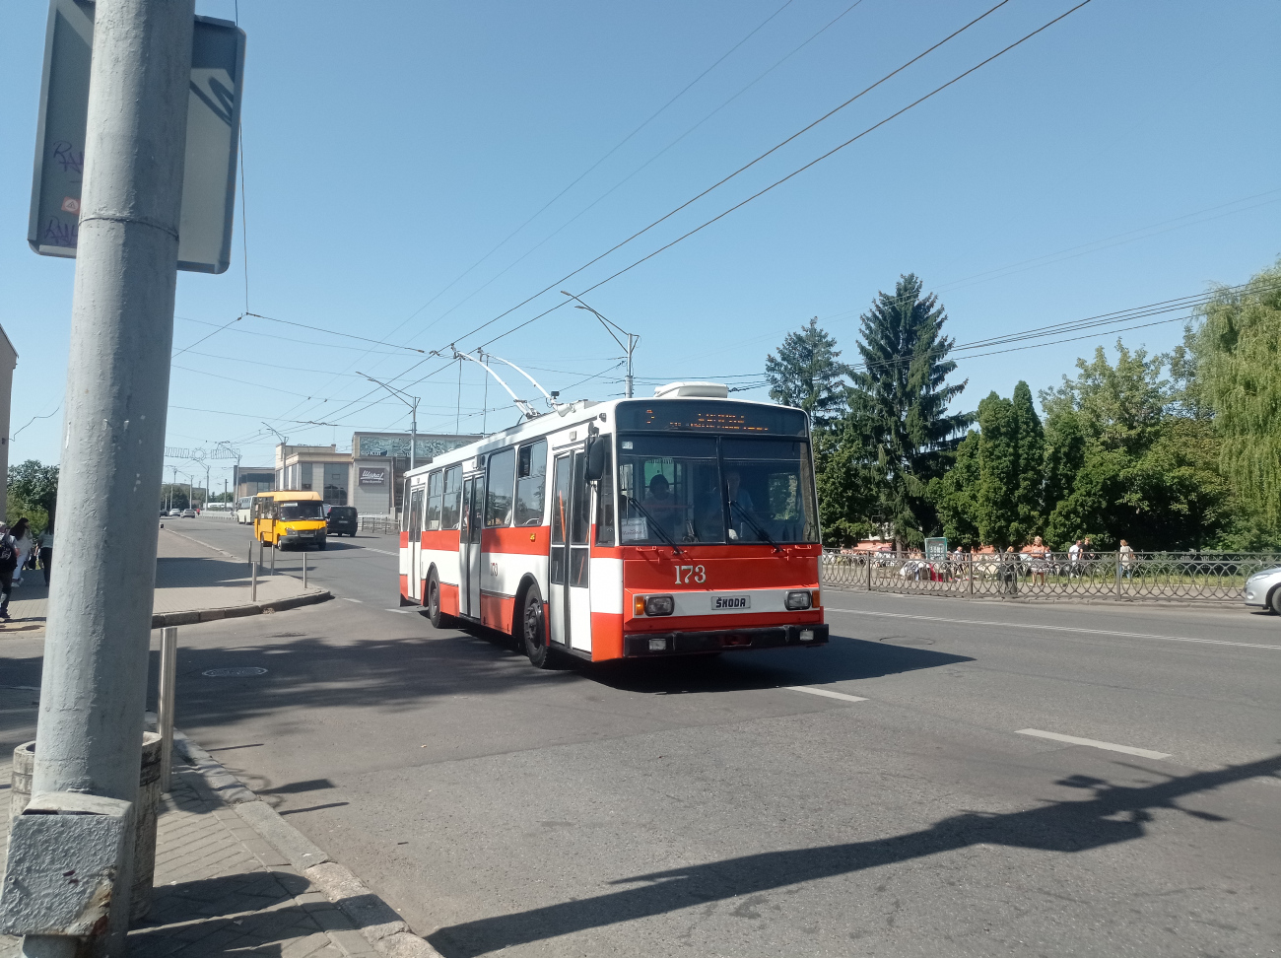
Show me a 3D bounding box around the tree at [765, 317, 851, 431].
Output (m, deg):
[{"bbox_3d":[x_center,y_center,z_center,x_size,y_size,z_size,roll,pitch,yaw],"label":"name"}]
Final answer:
[{"bbox_3d":[10.300,-2.250,63.000,6.000,15.100,6.000,0,-3,0],"label":"tree"}]

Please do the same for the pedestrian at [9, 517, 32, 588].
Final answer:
[{"bbox_3d":[-14.520,1.725,24.200,0.550,1.640,0.480,2,-4,-21],"label":"pedestrian"}]

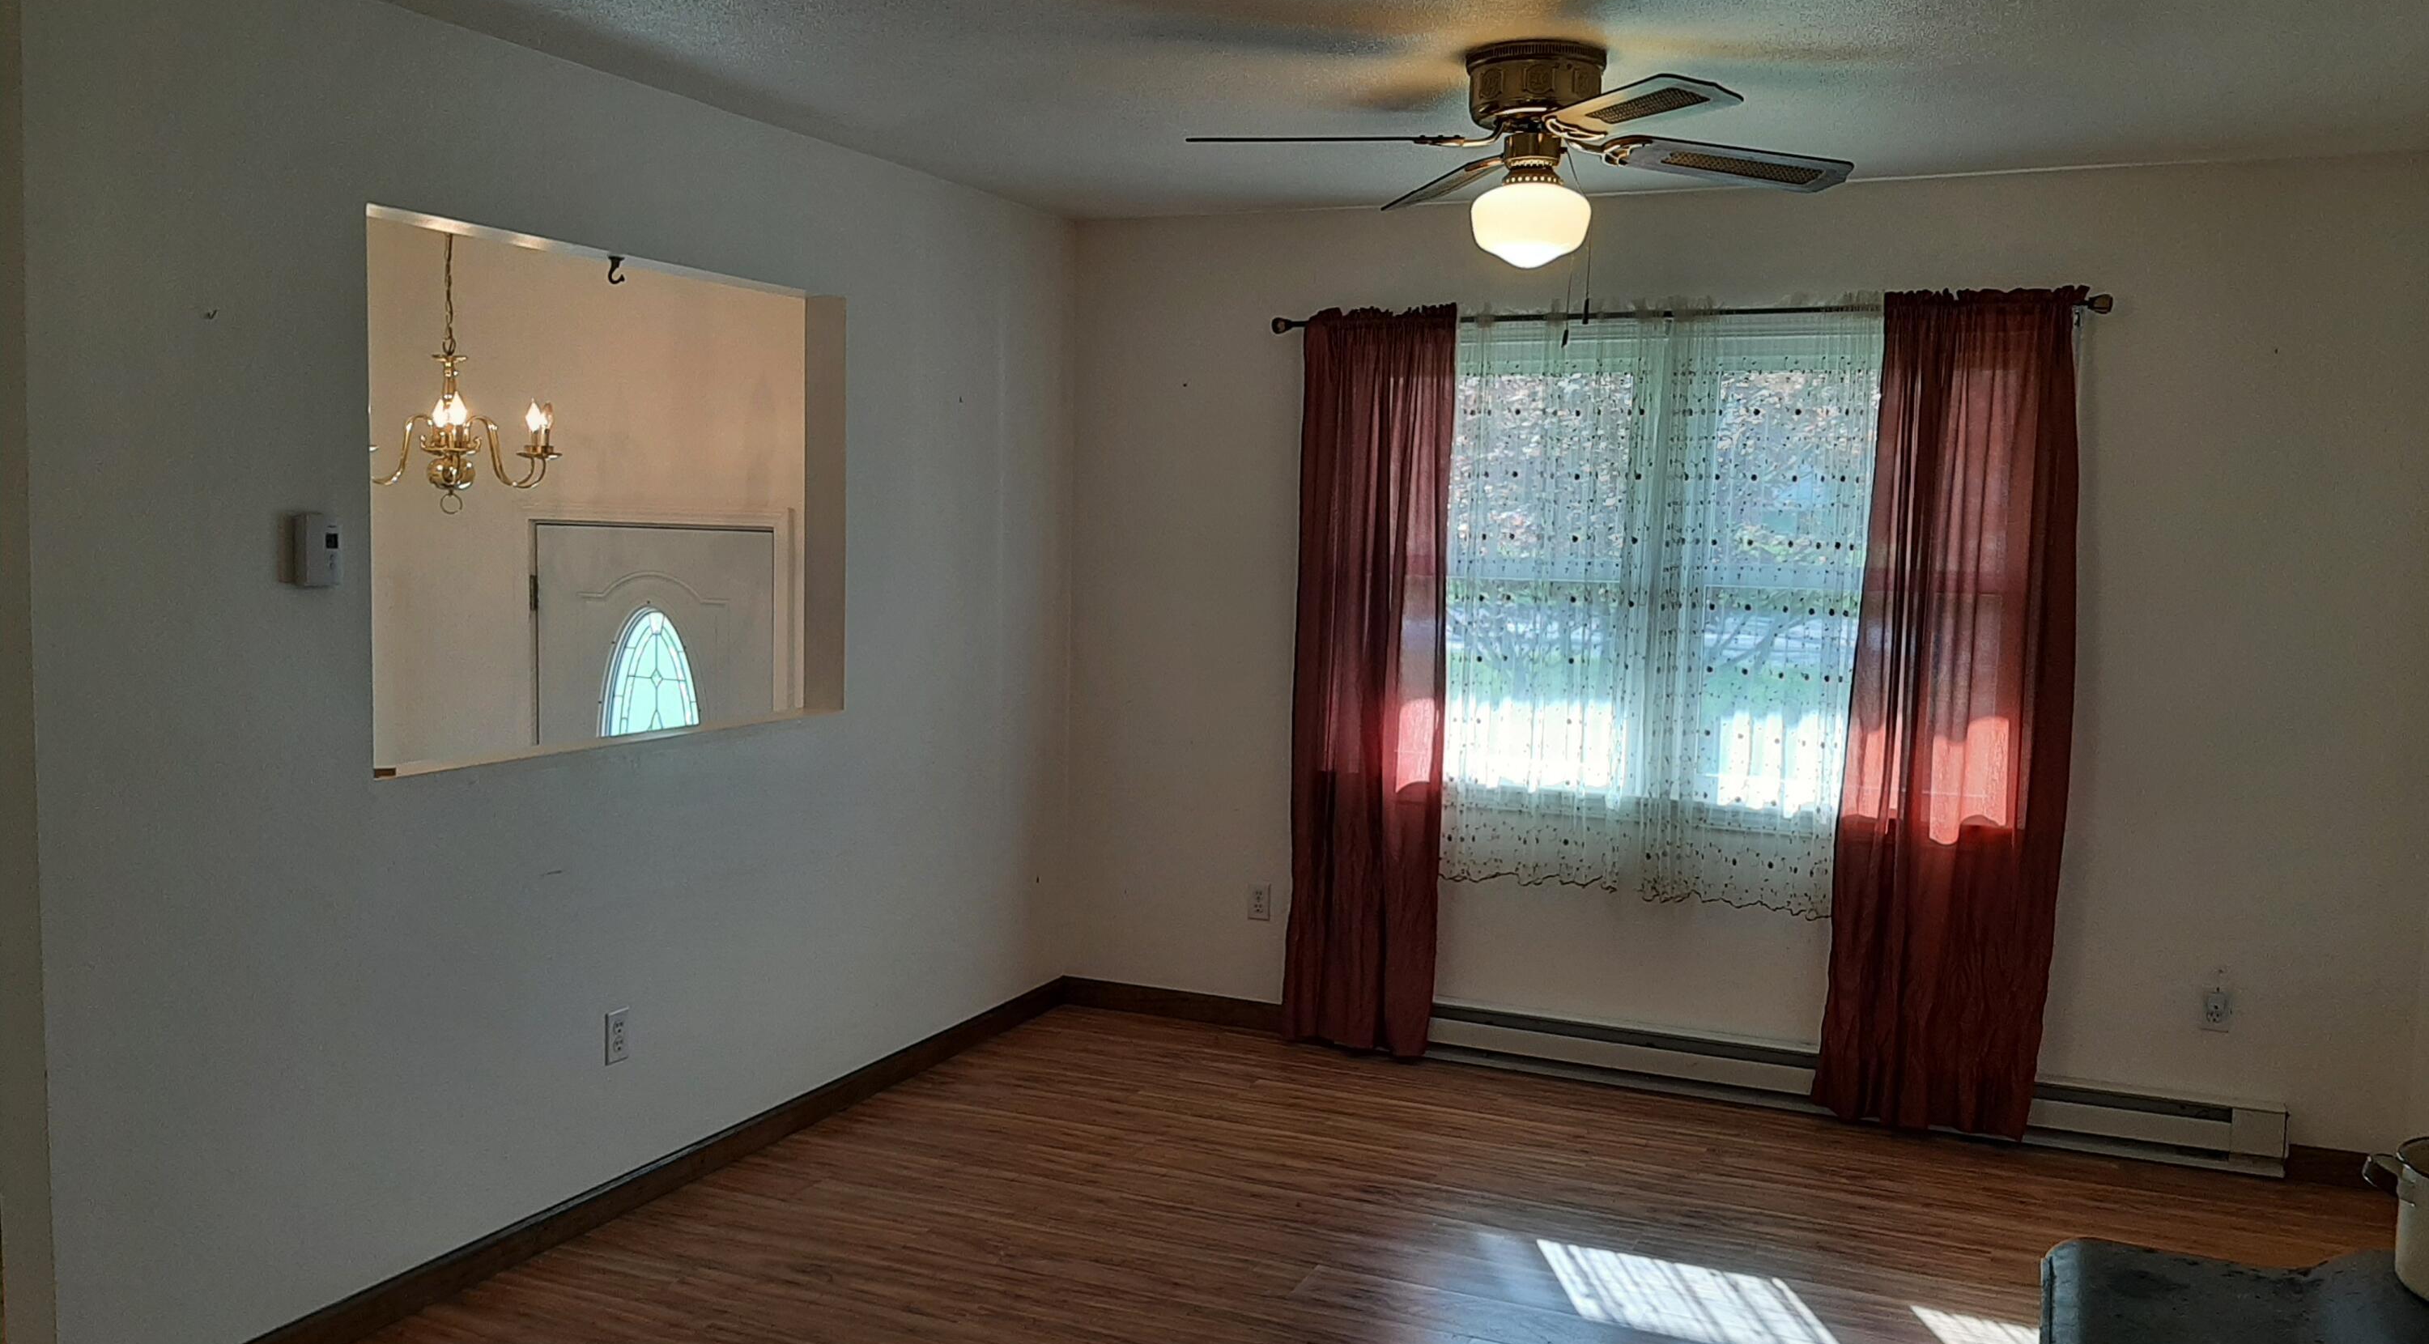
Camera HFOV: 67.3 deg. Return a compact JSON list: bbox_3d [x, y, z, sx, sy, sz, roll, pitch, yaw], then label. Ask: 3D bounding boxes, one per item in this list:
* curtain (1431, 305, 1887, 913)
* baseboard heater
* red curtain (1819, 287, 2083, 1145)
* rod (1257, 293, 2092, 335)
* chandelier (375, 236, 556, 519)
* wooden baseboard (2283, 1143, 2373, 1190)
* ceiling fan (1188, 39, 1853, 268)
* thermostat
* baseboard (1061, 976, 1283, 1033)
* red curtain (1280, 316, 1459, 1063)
[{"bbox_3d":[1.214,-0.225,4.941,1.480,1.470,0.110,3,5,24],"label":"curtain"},{"bbox_3d":[1.464,1.072,4.886,2.430,0.175,0.068,3,5,24],"label":"baseboard heater"},{"bbox_3d":[1.834,0.107,4.576,0.520,2.110,0.120,3,5,24],"label":"red curtain"},{"bbox_3d":[1.161,-0.937,4.819,2.180,0.050,0.060,3,5,24],"label":"rod"},{"bbox_3d":[-1.964,-0.837,4.695,0.580,0.830,0.580,3,5,24],"label":"chandelier"},{"bbox_3d":[2.696,1.198,4.358,0.240,0.092,0.015,3,5,24],"label":"wooden baseboard"},{"bbox_3d":[0.610,-0.975,3.494,1.180,0.400,1.180,3,5,24],"label":"ceiling fan"},{"bbox_3d":[-1.564,-0.210,3.186,0.036,0.126,0.075,3,5,24],"label":"thermostat"},{"bbox_3d":[-0.071,1.035,5.618,0.870,0.092,0.015,3,5,24],"label":"baseboard"},{"bbox_3d":[0.439,0.038,5.212,0.465,2.130,0.110,3,5,24],"label":"red curtain"}]

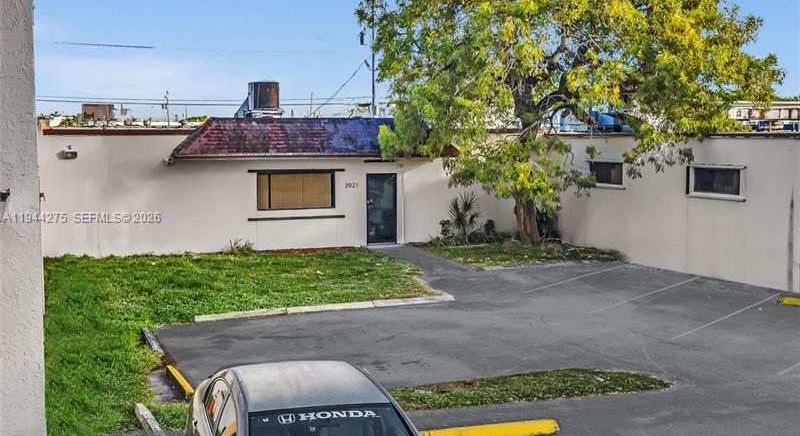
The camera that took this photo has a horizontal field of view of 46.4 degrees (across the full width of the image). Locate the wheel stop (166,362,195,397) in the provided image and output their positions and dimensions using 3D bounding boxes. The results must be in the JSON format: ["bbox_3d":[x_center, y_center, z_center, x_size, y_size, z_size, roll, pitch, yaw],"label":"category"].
[{"bbox_3d":[-2.957,2.224,12.544,0.160,0.130,1.600,-2,6,-24],"label":"wheel stop"}]

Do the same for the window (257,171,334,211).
[{"bbox_3d":[-3.039,-0.815,27.358,2.330,1.130,0.130,-2,6,-22],"label":"window"}]

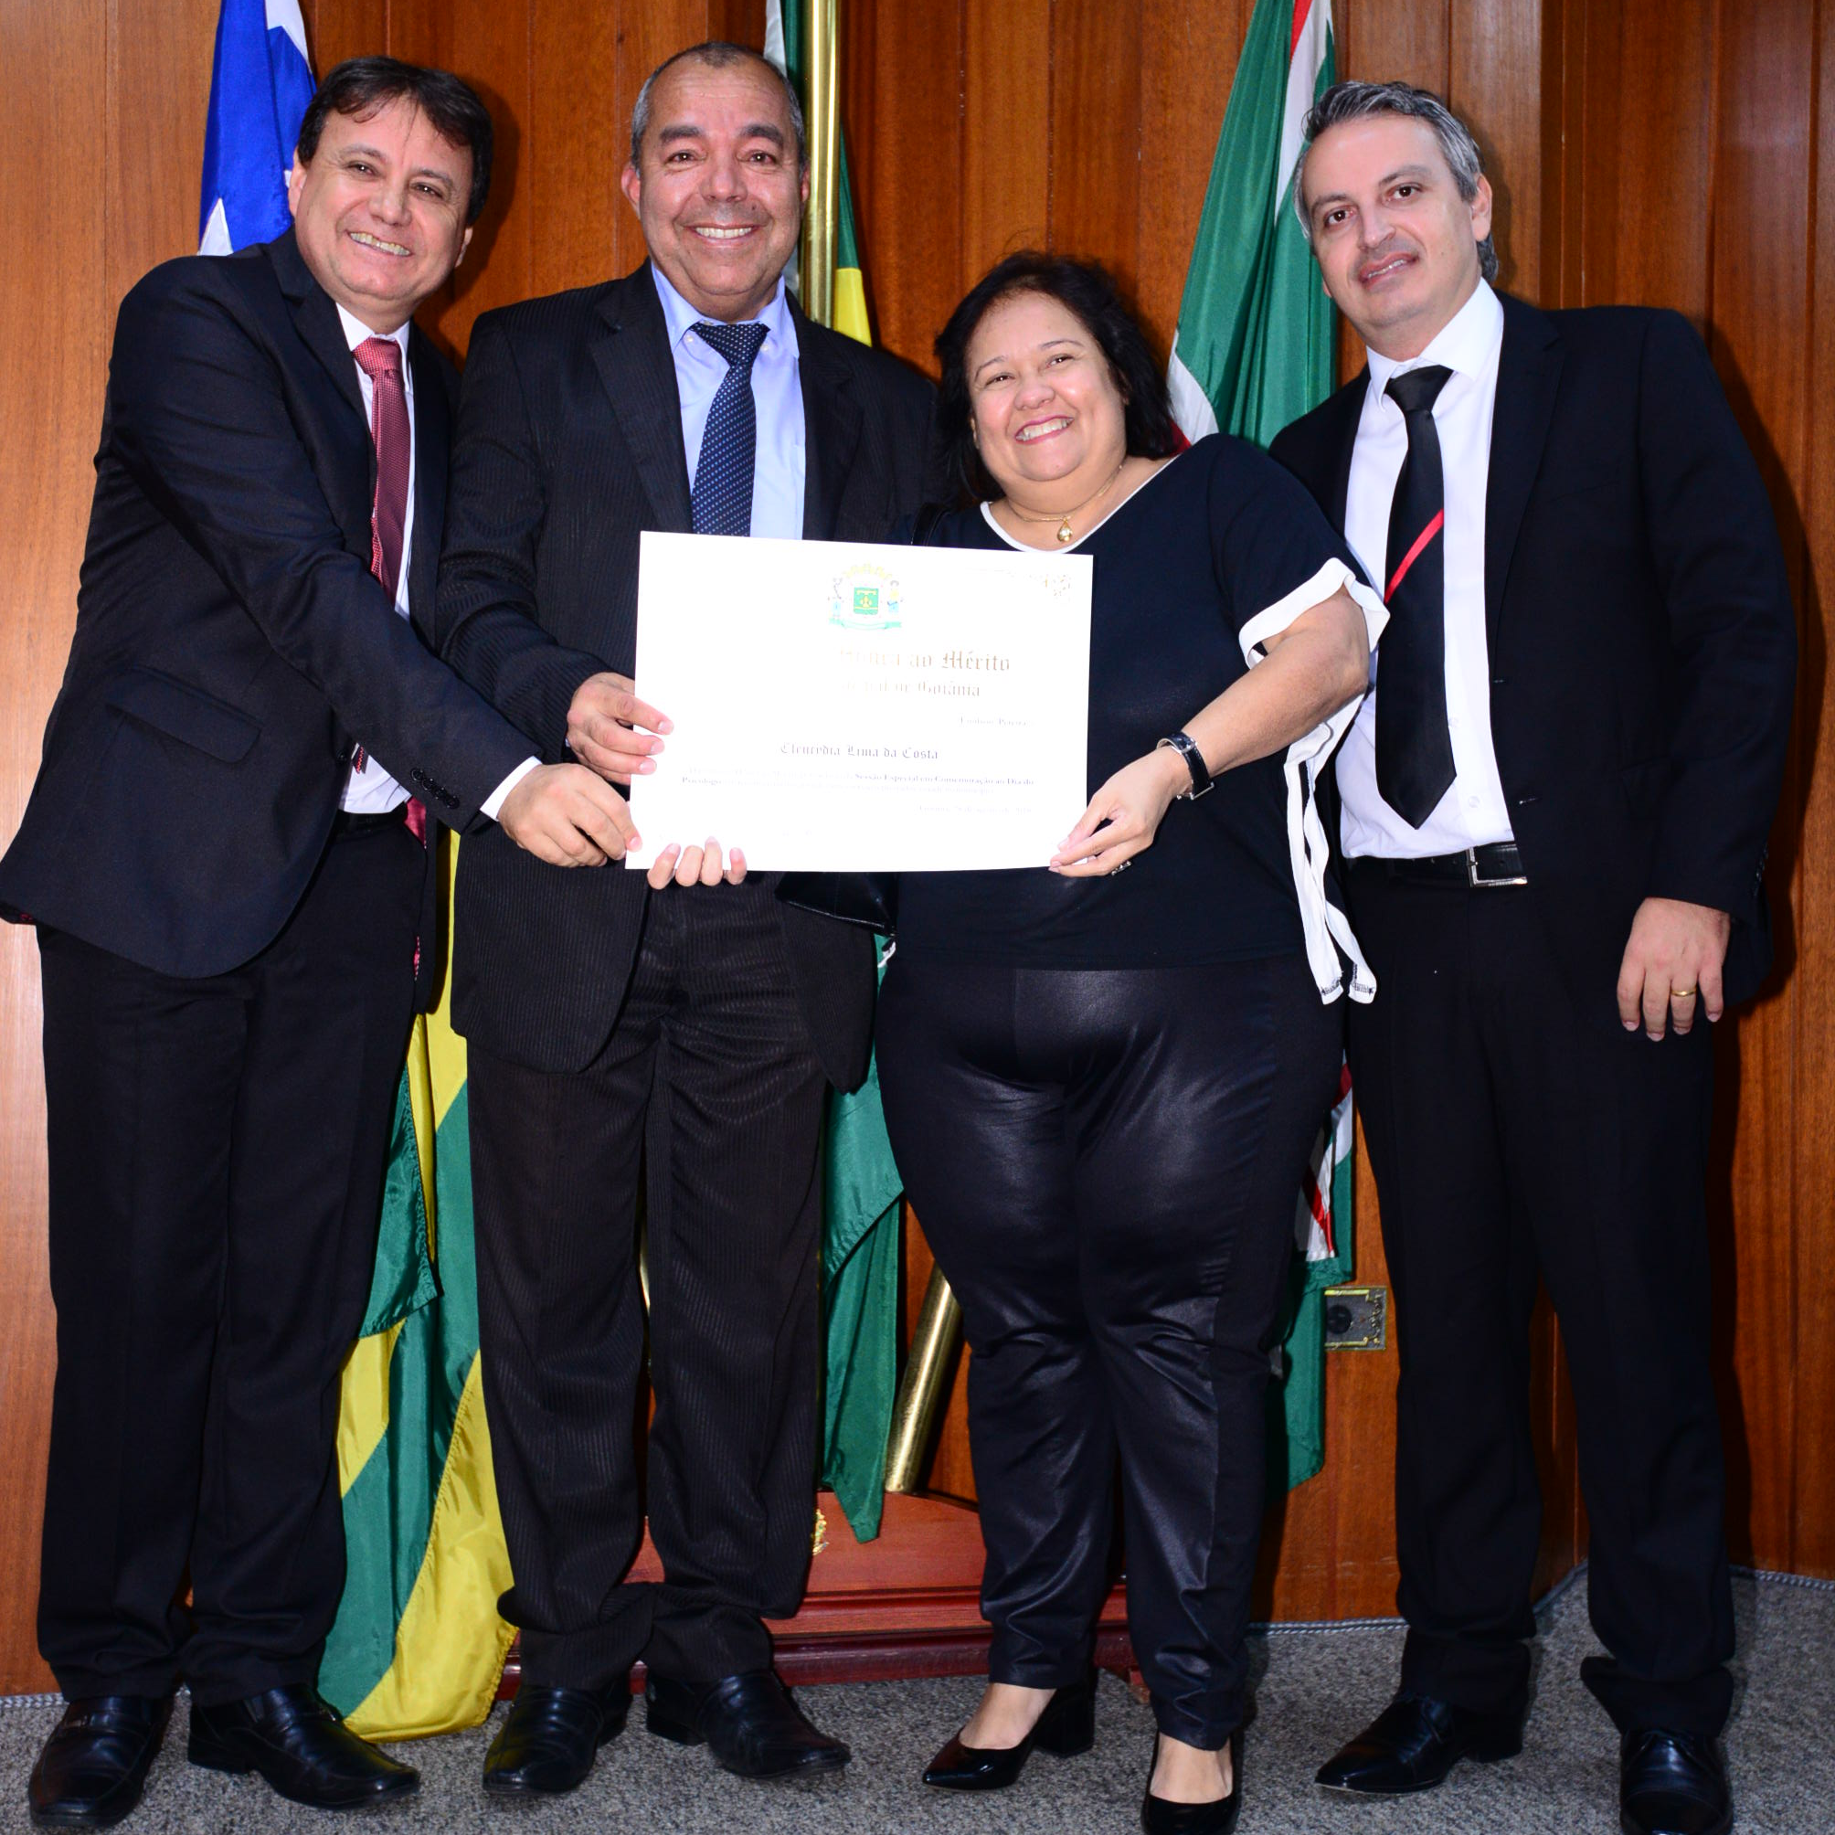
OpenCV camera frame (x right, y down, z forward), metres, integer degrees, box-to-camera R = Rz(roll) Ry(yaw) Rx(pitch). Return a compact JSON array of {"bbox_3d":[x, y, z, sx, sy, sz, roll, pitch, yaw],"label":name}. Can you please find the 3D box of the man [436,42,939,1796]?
[{"bbox_3d":[-0.216,-0.006,2.570,0.520,1.670,0.400,0,2,-8],"label":"man"}]

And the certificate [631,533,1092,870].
[{"bbox_3d":[-0.047,-0.191,2.425,0.420,0.297,0.015,1,3,-10],"label":"certificate"}]

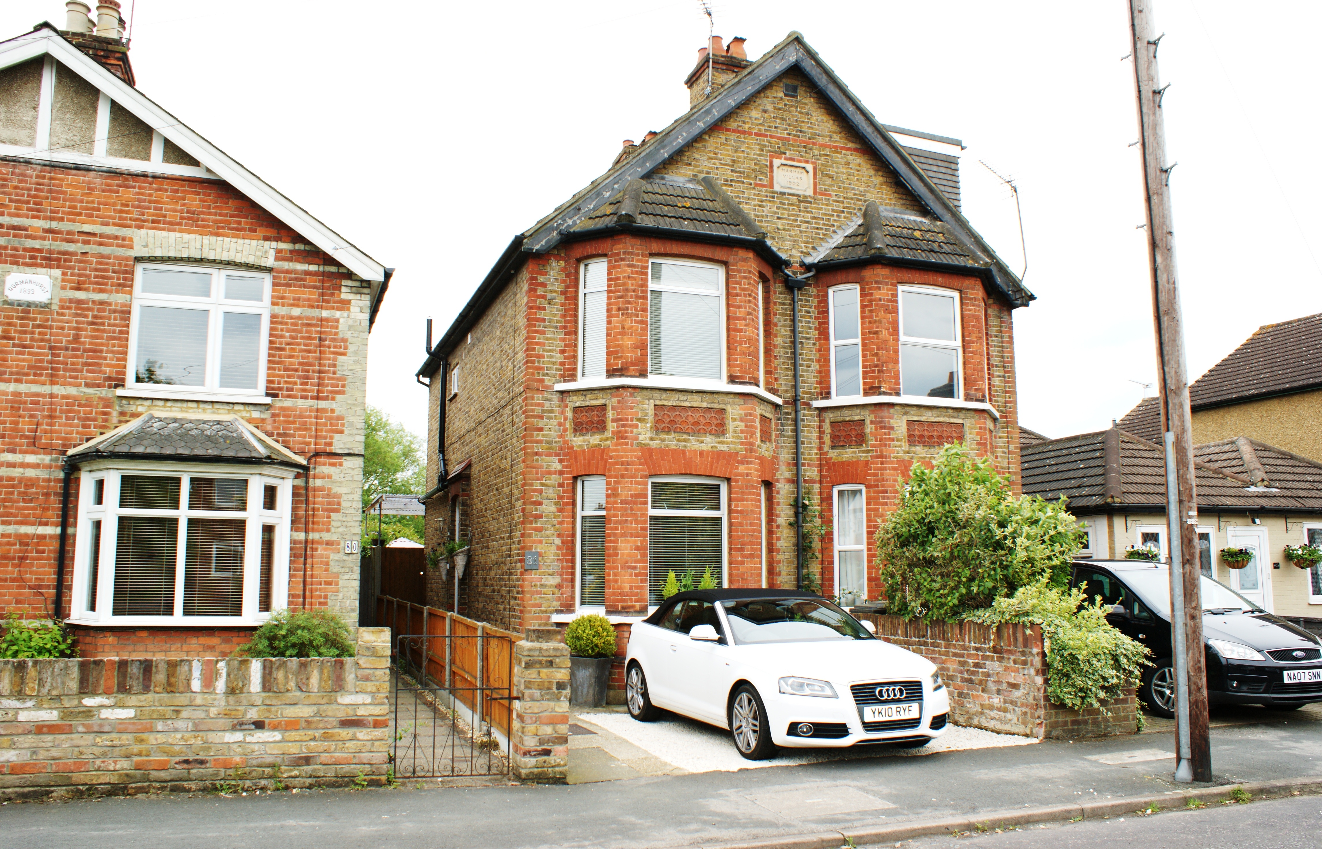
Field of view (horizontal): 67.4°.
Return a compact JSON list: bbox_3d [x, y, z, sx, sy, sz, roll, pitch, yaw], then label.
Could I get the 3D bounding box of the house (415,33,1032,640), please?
[{"bbox_3d":[0.380,-0.722,17.847,8.200,9.700,10.200,3,-8,-21],"label":"house"}]

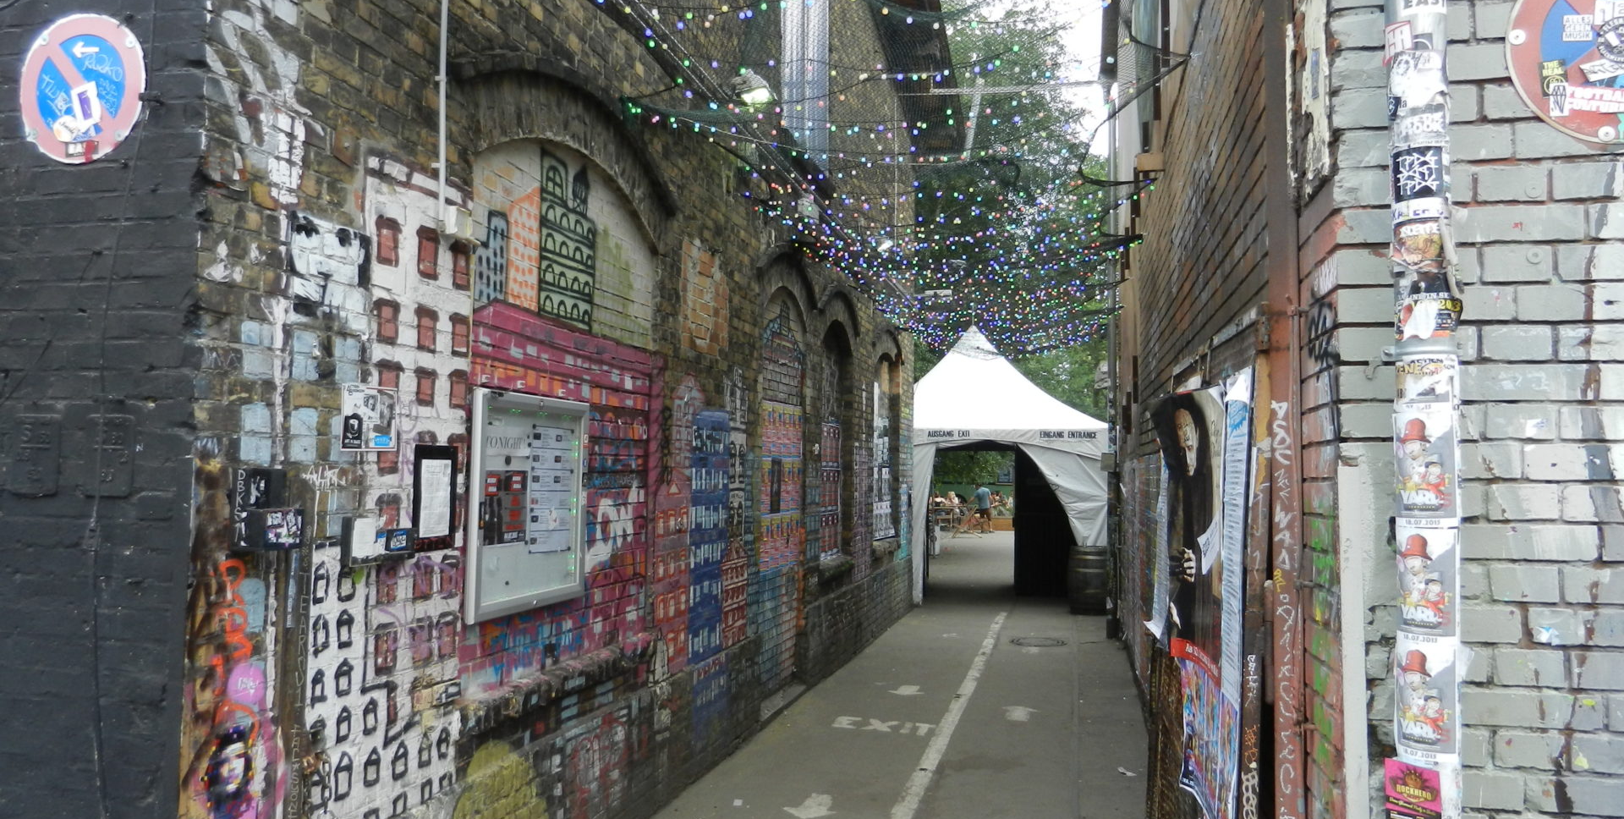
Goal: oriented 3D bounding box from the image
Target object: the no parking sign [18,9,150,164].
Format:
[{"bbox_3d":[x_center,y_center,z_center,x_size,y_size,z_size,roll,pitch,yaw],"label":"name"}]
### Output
[{"bbox_3d":[-1.949,-0.855,3.135,0.408,0.408,0.020,0,-3,13],"label":"no parking sign"}]

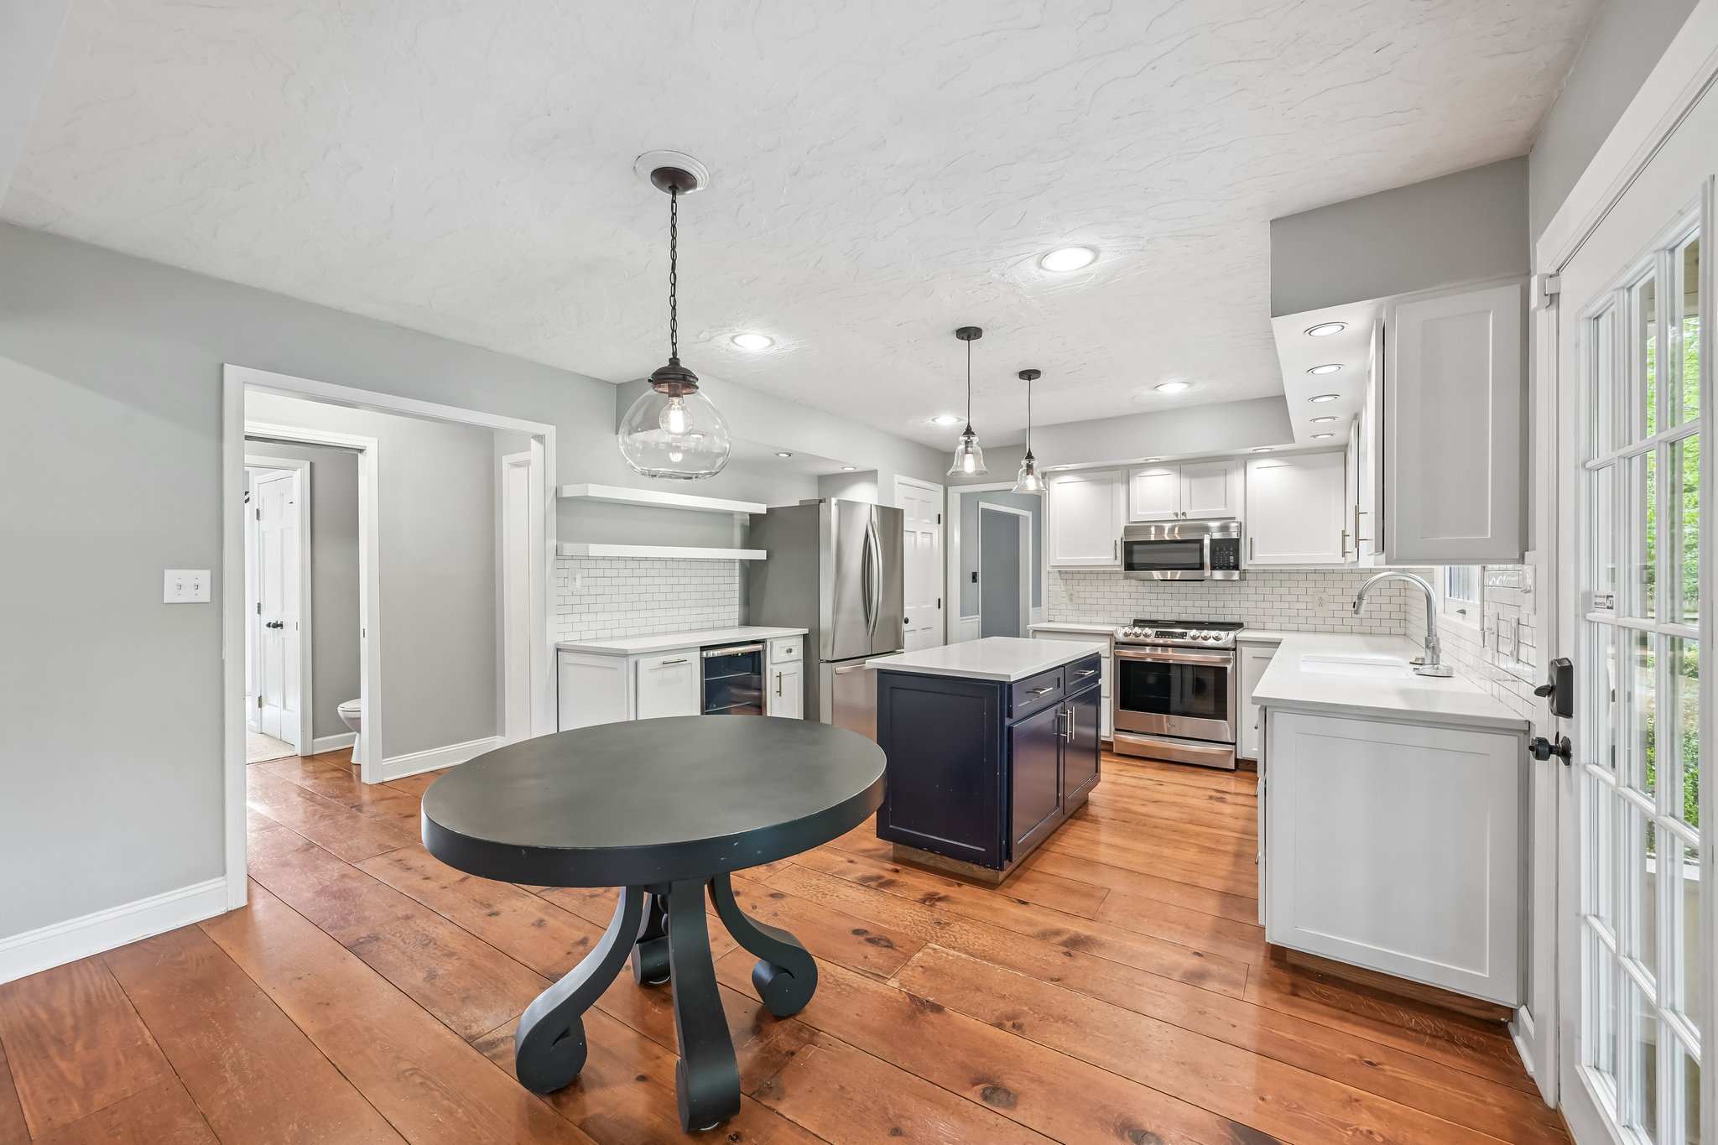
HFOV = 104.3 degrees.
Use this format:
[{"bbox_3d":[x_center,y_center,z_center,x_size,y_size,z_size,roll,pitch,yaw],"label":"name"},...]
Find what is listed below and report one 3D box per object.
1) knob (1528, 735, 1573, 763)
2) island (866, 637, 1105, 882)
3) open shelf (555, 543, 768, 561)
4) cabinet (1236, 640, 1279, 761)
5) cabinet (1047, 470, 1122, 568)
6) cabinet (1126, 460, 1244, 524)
[{"bbox_3d":[1.652,0.418,1.600,0.065,0.062,0.061,0,0,34],"label":"knob"},{"bbox_3d":[0.738,0.866,3.459,0.693,0.913,1.469,0,0,34],"label":"island"},{"bbox_3d":[-1.178,-0.118,4.280,0.299,0.073,1.413,0,0,34],"label":"open shelf"},{"bbox_3d":[2.769,0.828,4.551,0.285,0.776,0.625,0,0,34],"label":"cabinet"},{"bbox_3d":[1.844,-0.408,5.335,0.577,0.773,0.345,0,0,34],"label":"cabinet"},{"bbox_3d":[2.413,-0.576,4.943,0.749,0.430,0.345,0,0,34],"label":"cabinet"}]

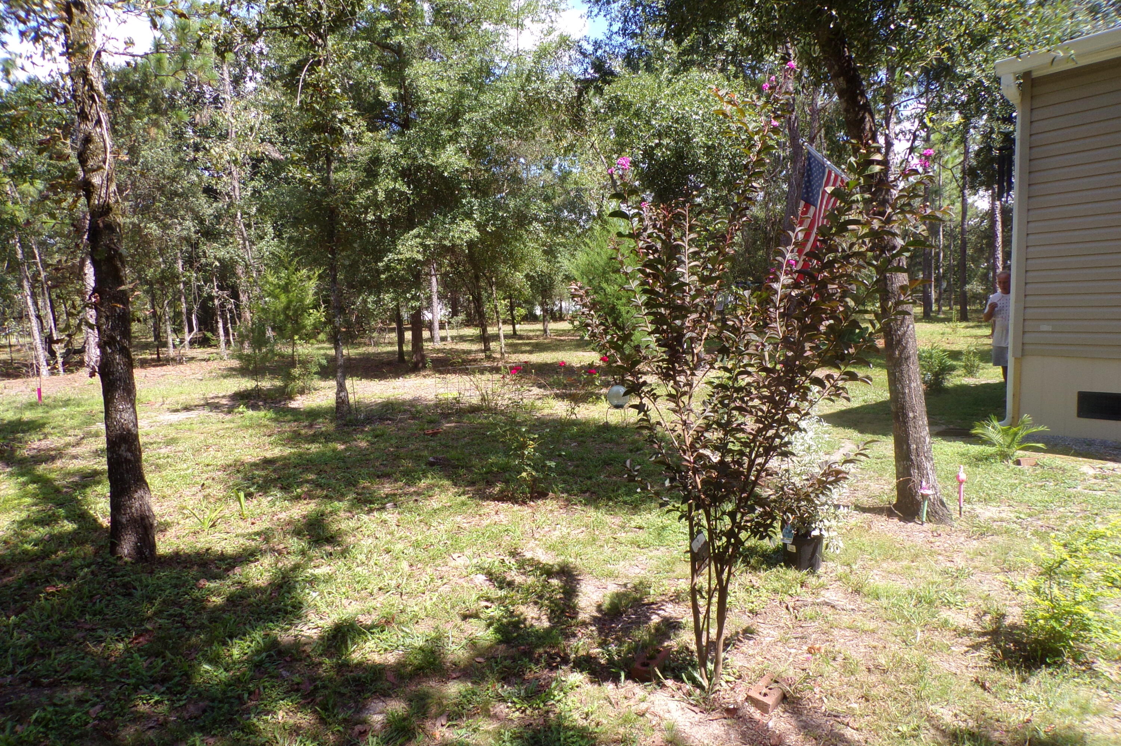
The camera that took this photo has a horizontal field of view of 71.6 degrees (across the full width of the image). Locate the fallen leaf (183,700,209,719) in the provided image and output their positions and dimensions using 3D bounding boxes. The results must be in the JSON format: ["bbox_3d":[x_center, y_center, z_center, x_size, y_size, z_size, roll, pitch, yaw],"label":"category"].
[{"bbox_3d":[-1.210,1.117,2.578,0.090,0.030,0.100,-2,5,-17],"label":"fallen leaf"}]

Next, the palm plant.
[{"bbox_3d":[3.691,0.532,6.381,0.640,0.400,0.600,1,5,17],"label":"palm plant"}]

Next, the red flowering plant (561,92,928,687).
[{"bbox_3d":[0.660,0.060,2.622,1.260,2.080,1.200,-1,5,0],"label":"red flowering plant"}]

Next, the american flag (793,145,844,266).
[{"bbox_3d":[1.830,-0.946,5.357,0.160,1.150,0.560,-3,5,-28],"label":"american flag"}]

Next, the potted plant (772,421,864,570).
[{"bbox_3d":[1.287,0.596,3.945,0.430,0.780,0.420,1,5,17],"label":"potted plant"}]

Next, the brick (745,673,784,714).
[{"bbox_3d":[0.719,1.116,2.684,0.095,0.060,0.194,3,6,40],"label":"brick"}]

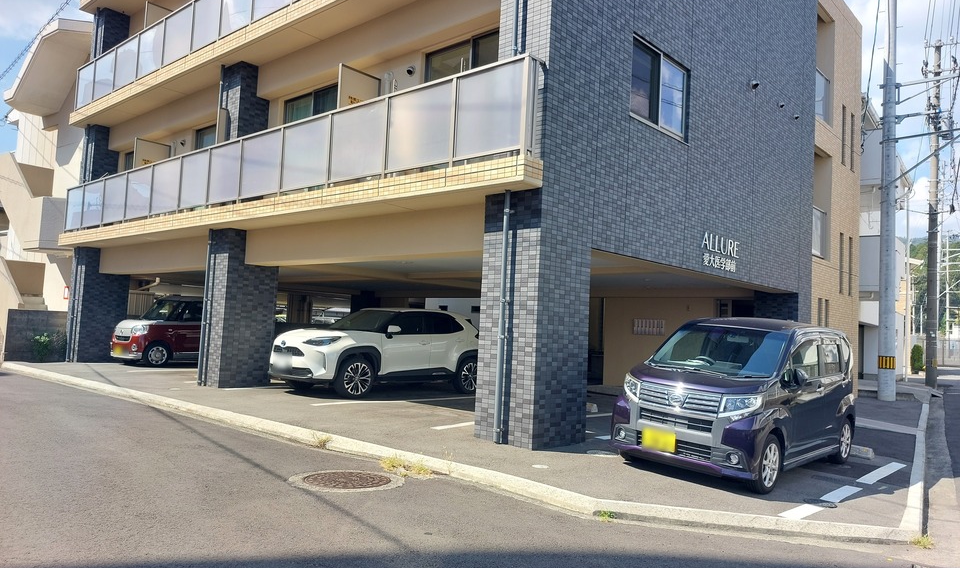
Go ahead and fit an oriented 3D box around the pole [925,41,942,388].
[{"bbox_3d":[14.233,-2.268,20.829,0.360,10.980,0.360,0,-5,42],"label":"pole"}]

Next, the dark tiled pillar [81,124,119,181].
[{"bbox_3d":[-9.489,-2.657,16.648,0.850,2.350,0.600,-1,-5,42],"label":"dark tiled pillar"}]

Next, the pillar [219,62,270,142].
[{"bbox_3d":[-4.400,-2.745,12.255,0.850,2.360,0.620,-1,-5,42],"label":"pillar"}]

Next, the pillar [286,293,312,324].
[{"bbox_3d":[-6.782,1.312,24.998,0.700,2.500,0.700,0,-5,42],"label":"pillar"}]

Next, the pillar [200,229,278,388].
[{"bbox_3d":[-4.408,0.461,12.193,0.850,2.760,1.020,-1,-5,42],"label":"pillar"}]

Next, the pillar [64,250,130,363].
[{"bbox_3d":[-9.490,0.544,16.593,0.850,2.760,1.020,-1,-5,42],"label":"pillar"}]

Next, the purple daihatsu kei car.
[{"bbox_3d":[2.871,1.171,7.286,1.475,1.640,3.395,1,-4,43],"label":"purple daihatsu kei car"}]

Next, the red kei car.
[{"bbox_3d":[-6.956,1.163,16.321,1.475,1.655,3.395,-1,-5,41],"label":"red kei car"}]

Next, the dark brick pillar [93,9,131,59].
[{"bbox_3d":[-9.358,-5.618,16.844,0.850,2.290,0.600,-1,-5,42],"label":"dark brick pillar"}]

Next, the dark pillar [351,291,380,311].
[{"bbox_3d":[-4.150,1.468,24.265,0.680,2.430,0.700,0,-5,41],"label":"dark pillar"}]

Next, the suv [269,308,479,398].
[{"bbox_3d":[-1.698,1.168,12.040,1.765,1.585,4.180,-1,-6,44],"label":"suv"}]

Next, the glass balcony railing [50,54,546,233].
[{"bbox_3d":[-4.854,-1.839,11.854,14.500,1.090,0.200,0,-5,42],"label":"glass balcony railing"}]

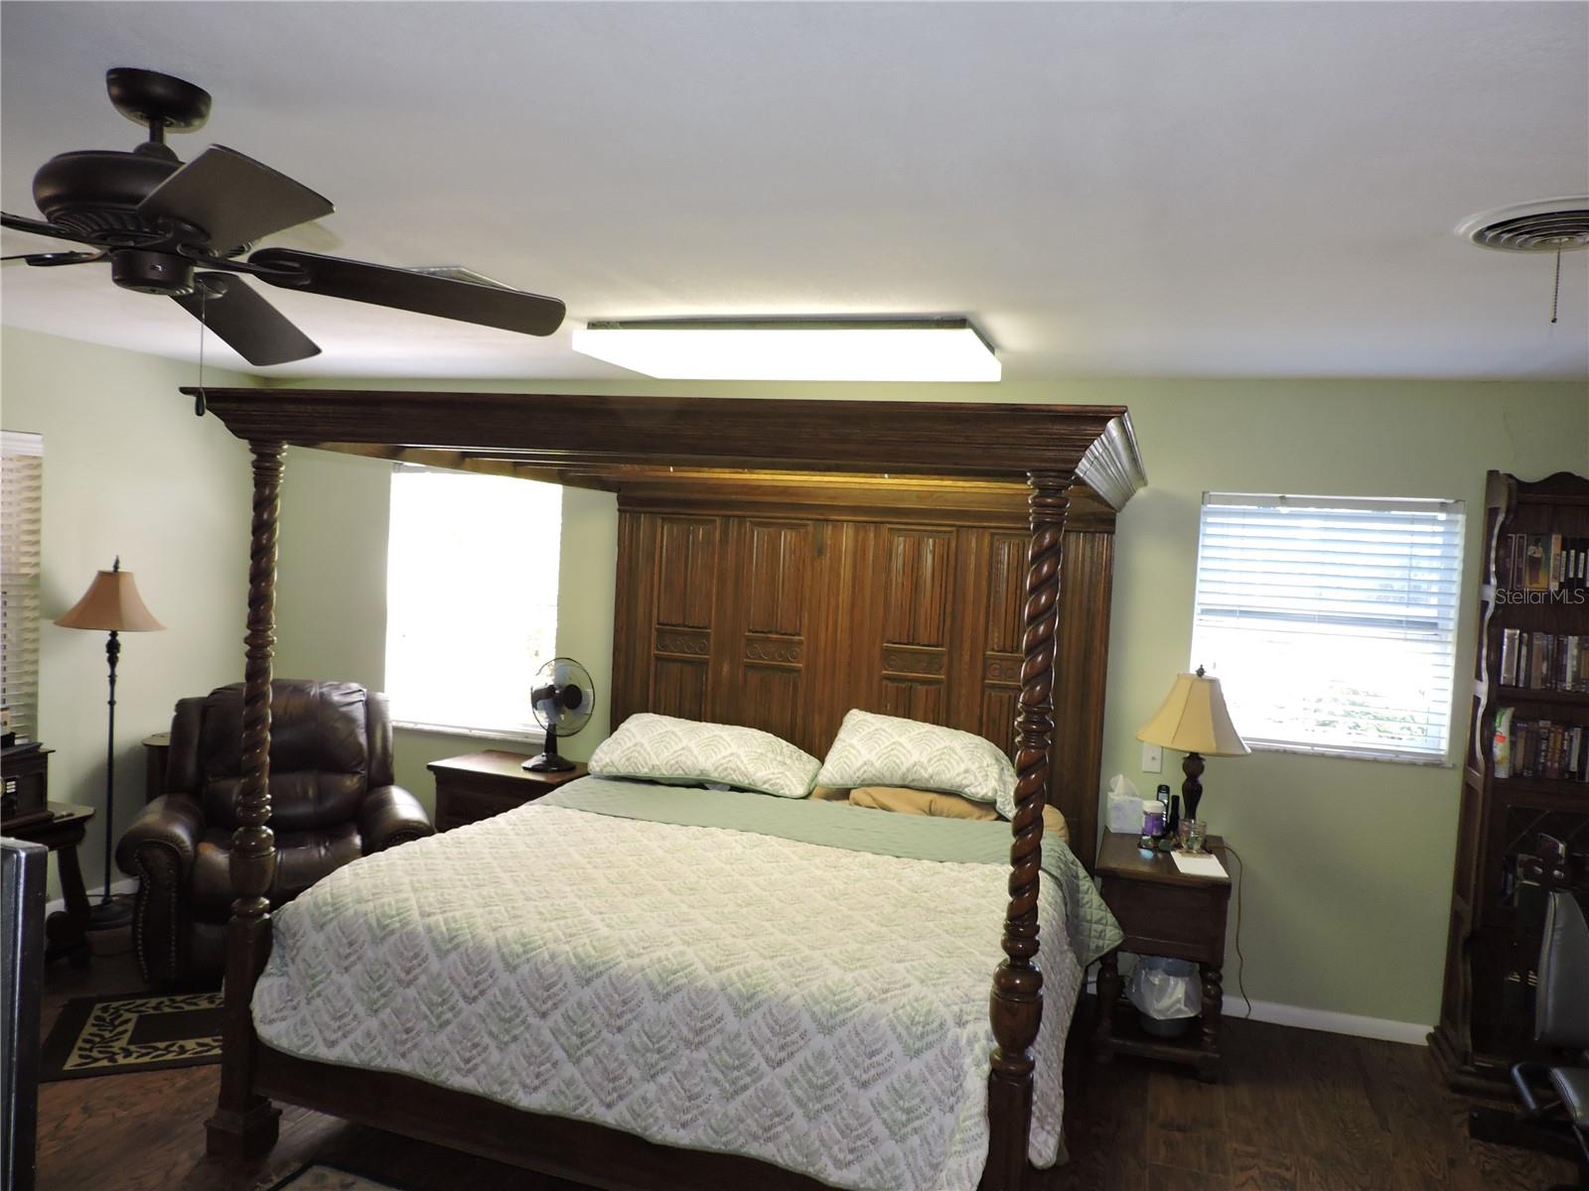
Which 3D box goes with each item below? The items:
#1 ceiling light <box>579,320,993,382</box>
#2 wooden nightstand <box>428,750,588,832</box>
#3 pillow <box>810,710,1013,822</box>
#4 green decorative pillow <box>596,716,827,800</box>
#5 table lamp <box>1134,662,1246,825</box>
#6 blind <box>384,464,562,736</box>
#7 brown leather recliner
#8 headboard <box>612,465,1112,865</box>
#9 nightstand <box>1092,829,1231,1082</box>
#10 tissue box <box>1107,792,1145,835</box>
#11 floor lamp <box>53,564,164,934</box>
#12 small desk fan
[{"bbox_3d":[-0.004,-0.836,3.766,1.310,0.100,0.660,4,3,18],"label":"ceiling light"},{"bbox_3d":[-1.249,1.101,4.941,0.660,0.681,0.420,4,3,18],"label":"wooden nightstand"},{"bbox_3d":[0.465,0.659,4.337,0.870,0.200,0.420,4,48,18],"label":"pillow"},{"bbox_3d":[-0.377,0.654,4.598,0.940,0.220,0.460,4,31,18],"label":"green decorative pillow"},{"bbox_3d":[1.474,0.589,4.068,0.410,0.664,0.410,4,3,18],"label":"table lamp"},{"bbox_3d":[-1.566,0.013,5.339,0.960,1.250,0.060,4,3,18],"label":"blind"},{"bbox_3d":[-2.135,0.883,4.631,1.070,1.050,0.950,2,3,-24],"label":"brown leather recliner"},{"bbox_3d":[0.182,0.552,4.671,2.170,1.946,0.100,4,3,18],"label":"headboard"},{"bbox_3d":[1.319,1.267,3.988,0.430,0.698,0.640,4,3,18],"label":"nightstand"},{"bbox_3d":[1.279,0.838,4.258,0.112,0.130,0.112,3,3,-1],"label":"tissue box"},{"bbox_3d":[-2.860,0.606,4.631,0.460,1.531,0.460,4,3,18],"label":"floor lamp"},{"bbox_3d":[-1.070,0.518,4.910,0.280,0.503,0.350,5,3,40],"label":"small desk fan"}]

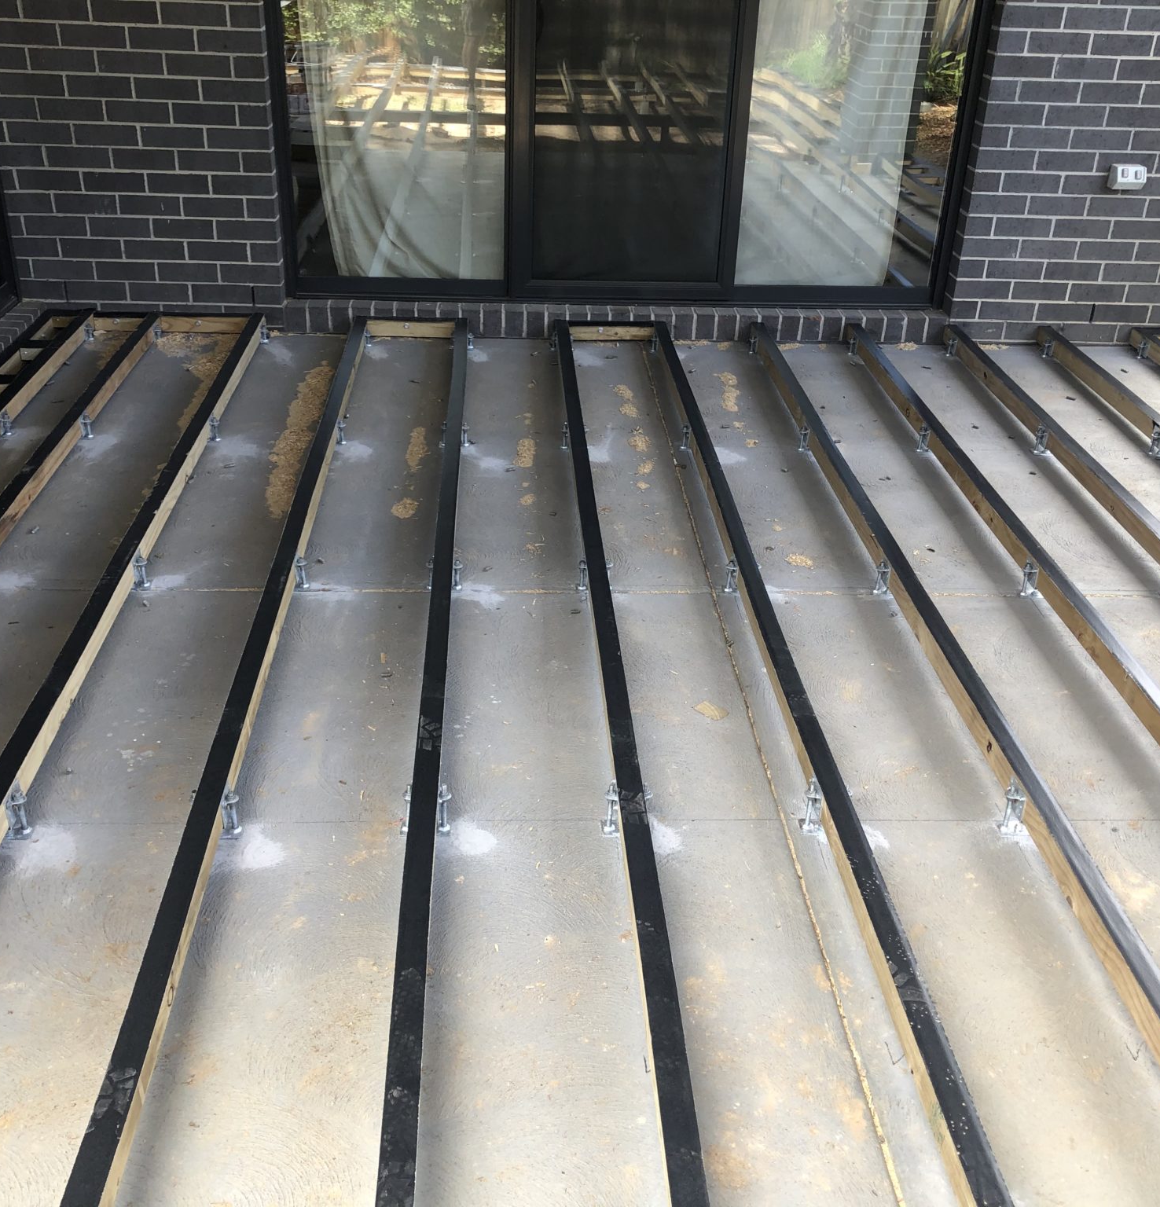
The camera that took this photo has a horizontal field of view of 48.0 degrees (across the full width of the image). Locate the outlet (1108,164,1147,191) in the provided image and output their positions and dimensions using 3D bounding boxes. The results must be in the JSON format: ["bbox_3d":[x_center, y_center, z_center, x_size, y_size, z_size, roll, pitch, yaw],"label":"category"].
[{"bbox_3d":[2.141,-1.661,5.082,0.115,0.087,0.082,0,29,-3],"label":"outlet"}]

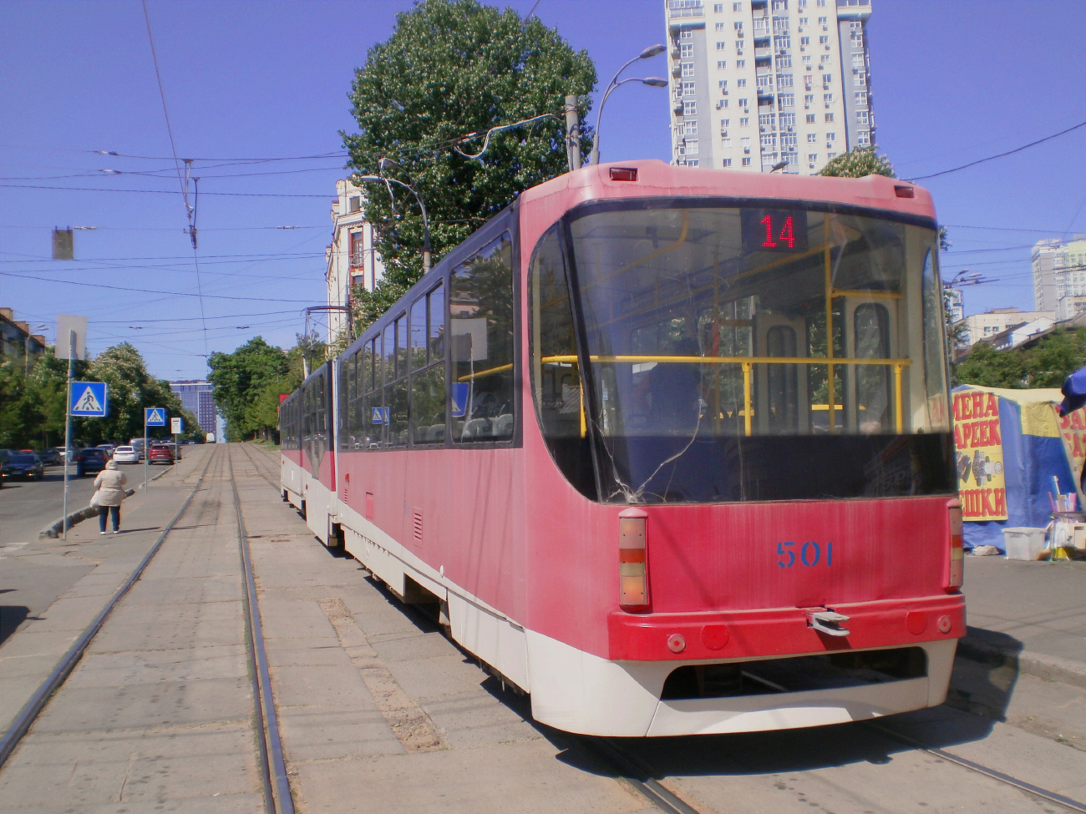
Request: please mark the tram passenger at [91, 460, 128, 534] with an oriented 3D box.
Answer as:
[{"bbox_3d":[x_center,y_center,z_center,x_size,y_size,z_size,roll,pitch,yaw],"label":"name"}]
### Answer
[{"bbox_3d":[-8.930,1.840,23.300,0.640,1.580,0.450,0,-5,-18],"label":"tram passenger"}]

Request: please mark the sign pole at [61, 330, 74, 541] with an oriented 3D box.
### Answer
[{"bbox_3d":[-9.270,0.550,22.100,0.070,4.140,0.070,2,-3,-15],"label":"sign pole"}]

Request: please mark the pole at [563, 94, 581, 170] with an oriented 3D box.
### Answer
[{"bbox_3d":[0.920,-2.450,26.700,0.360,9.800,0.360,-2,-4,-15],"label":"pole"}]

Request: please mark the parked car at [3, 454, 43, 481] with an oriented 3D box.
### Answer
[{"bbox_3d":[-28.300,3.200,61.600,1.730,1.430,4.400,0,-2,-16],"label":"parked car"}]

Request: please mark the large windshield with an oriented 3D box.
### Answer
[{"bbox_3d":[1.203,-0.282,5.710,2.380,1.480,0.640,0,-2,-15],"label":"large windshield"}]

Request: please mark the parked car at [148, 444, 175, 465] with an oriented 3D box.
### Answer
[{"bbox_3d":[-27.950,3.450,83.100,1.820,1.580,4.400,0,-2,-16],"label":"parked car"}]

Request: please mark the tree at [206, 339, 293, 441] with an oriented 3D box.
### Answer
[{"bbox_3d":[-42.900,-2.500,165.000,12.200,15.600,11.500,0,-5,-16],"label":"tree"}]

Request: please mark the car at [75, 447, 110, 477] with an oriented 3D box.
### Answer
[{"bbox_3d":[-28.400,3.450,71.500,1.820,1.630,4.450,0,-2,-16],"label":"car"}]

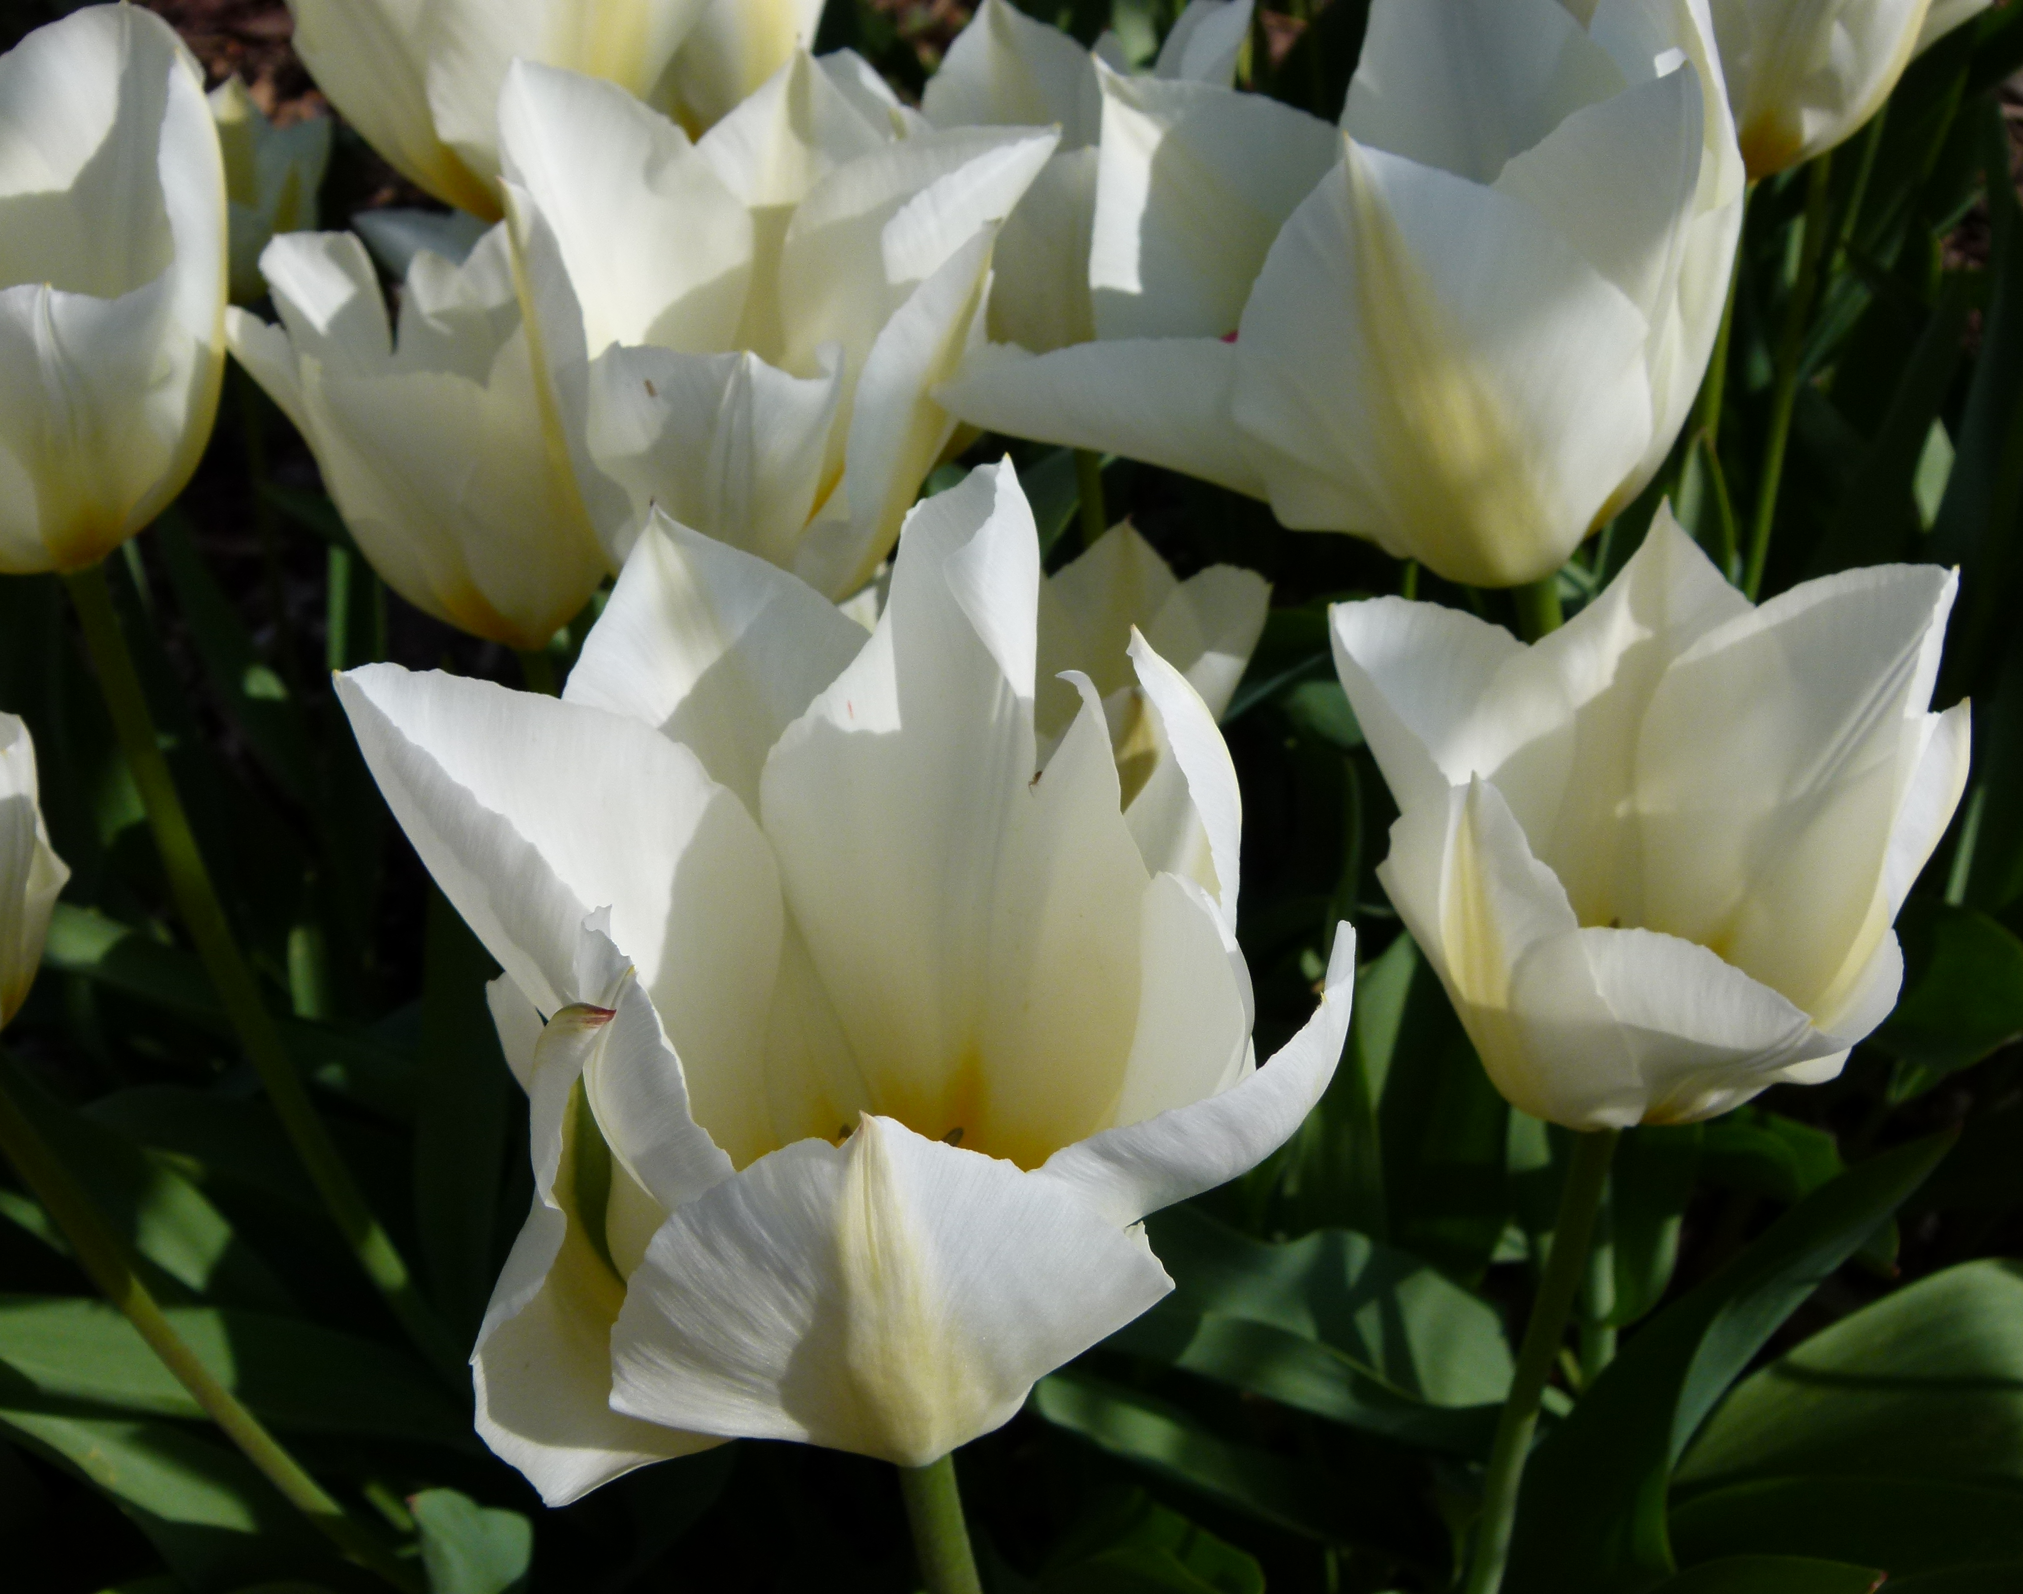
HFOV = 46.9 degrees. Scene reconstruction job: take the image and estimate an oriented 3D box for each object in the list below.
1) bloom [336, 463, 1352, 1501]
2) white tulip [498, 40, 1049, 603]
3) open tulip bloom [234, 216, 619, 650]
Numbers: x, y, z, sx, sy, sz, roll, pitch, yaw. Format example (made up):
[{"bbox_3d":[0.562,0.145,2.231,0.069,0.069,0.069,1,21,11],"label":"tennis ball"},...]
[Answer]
[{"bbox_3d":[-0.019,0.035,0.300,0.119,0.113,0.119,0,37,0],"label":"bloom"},{"bbox_3d":[-0.041,-0.077,0.440,0.097,0.099,0.097,0,37,0],"label":"white tulip"},{"bbox_3d":[-0.108,-0.066,0.470,0.082,0.076,0.082,0,37,0],"label":"open tulip bloom"}]

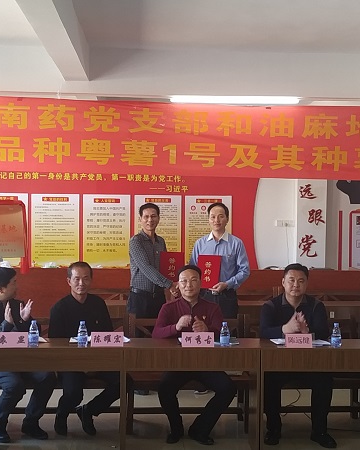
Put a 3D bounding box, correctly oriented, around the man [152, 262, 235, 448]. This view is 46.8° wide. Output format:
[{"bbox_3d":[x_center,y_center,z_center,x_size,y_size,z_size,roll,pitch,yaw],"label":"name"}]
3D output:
[{"bbox_3d":[0.098,0.906,3.080,0.570,1.210,0.620,1,2,-3],"label":"man"}]

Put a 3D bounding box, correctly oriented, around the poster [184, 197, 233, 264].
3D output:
[{"bbox_3d":[0.370,0.097,5.320,0.602,0.939,0.015,1,2,-3],"label":"poster"}]

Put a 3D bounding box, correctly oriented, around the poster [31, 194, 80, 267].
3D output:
[{"bbox_3d":[-1.558,0.083,5.200,0.602,0.929,0.015,1,2,-3],"label":"poster"}]

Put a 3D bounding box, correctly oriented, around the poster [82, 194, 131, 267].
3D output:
[{"bbox_3d":[-0.921,0.088,5.250,0.598,0.934,0.015,1,2,-3],"label":"poster"}]

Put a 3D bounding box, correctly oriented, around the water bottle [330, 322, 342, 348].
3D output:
[{"bbox_3d":[1.020,0.720,2.710,0.064,0.166,0.064,1,2,-3],"label":"water bottle"}]

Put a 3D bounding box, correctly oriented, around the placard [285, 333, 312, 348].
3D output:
[{"bbox_3d":[0.769,0.753,2.690,0.175,0.090,0.065,1,2,-3],"label":"placard"}]

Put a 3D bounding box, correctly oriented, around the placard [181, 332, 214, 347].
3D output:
[{"bbox_3d":[0.117,0.726,2.637,0.206,0.092,0.045,1,2,-3],"label":"placard"}]

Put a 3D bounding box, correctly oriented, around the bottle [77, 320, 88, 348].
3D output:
[{"bbox_3d":[-0.618,0.695,2.650,0.064,0.166,0.064,1,2,-3],"label":"bottle"}]

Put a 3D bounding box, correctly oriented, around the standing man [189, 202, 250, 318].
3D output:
[{"bbox_3d":[0.307,0.680,3.700,0.600,1.690,0.420,1,2,9],"label":"standing man"}]

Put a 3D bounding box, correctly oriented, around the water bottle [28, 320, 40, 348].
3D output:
[{"bbox_3d":[-0.920,0.687,2.630,0.064,0.166,0.064,1,2,-3],"label":"water bottle"}]

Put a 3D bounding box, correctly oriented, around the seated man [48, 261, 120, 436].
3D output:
[{"bbox_3d":[-0.662,0.889,3.060,0.560,1.230,0.650,0,2,-9],"label":"seated man"}]

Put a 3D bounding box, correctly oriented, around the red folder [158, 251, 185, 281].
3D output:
[{"bbox_3d":[-0.062,0.379,3.560,0.205,0.287,0.015,1,2,-6],"label":"red folder"}]

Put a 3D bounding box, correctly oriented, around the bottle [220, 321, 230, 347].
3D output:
[{"bbox_3d":[0.291,0.702,2.667,0.062,0.156,0.062,1,2,-3],"label":"bottle"}]

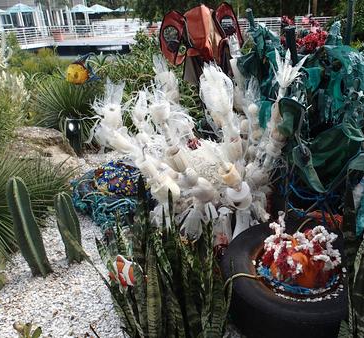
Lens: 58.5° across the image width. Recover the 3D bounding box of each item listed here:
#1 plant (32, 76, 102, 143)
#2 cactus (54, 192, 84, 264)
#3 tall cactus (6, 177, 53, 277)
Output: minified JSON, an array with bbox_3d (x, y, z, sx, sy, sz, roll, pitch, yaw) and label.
[{"bbox_3d":[-1.432,-0.747,4.150,0.920,0.780,0.900,-4,22,0],"label":"plant"},{"bbox_3d":[-0.636,0.353,1.876,0.125,0.430,0.125,-4,22,0],"label":"cactus"},{"bbox_3d":[-0.810,0.325,1.761,0.140,0.590,0.135,-4,22,0],"label":"tall cactus"}]

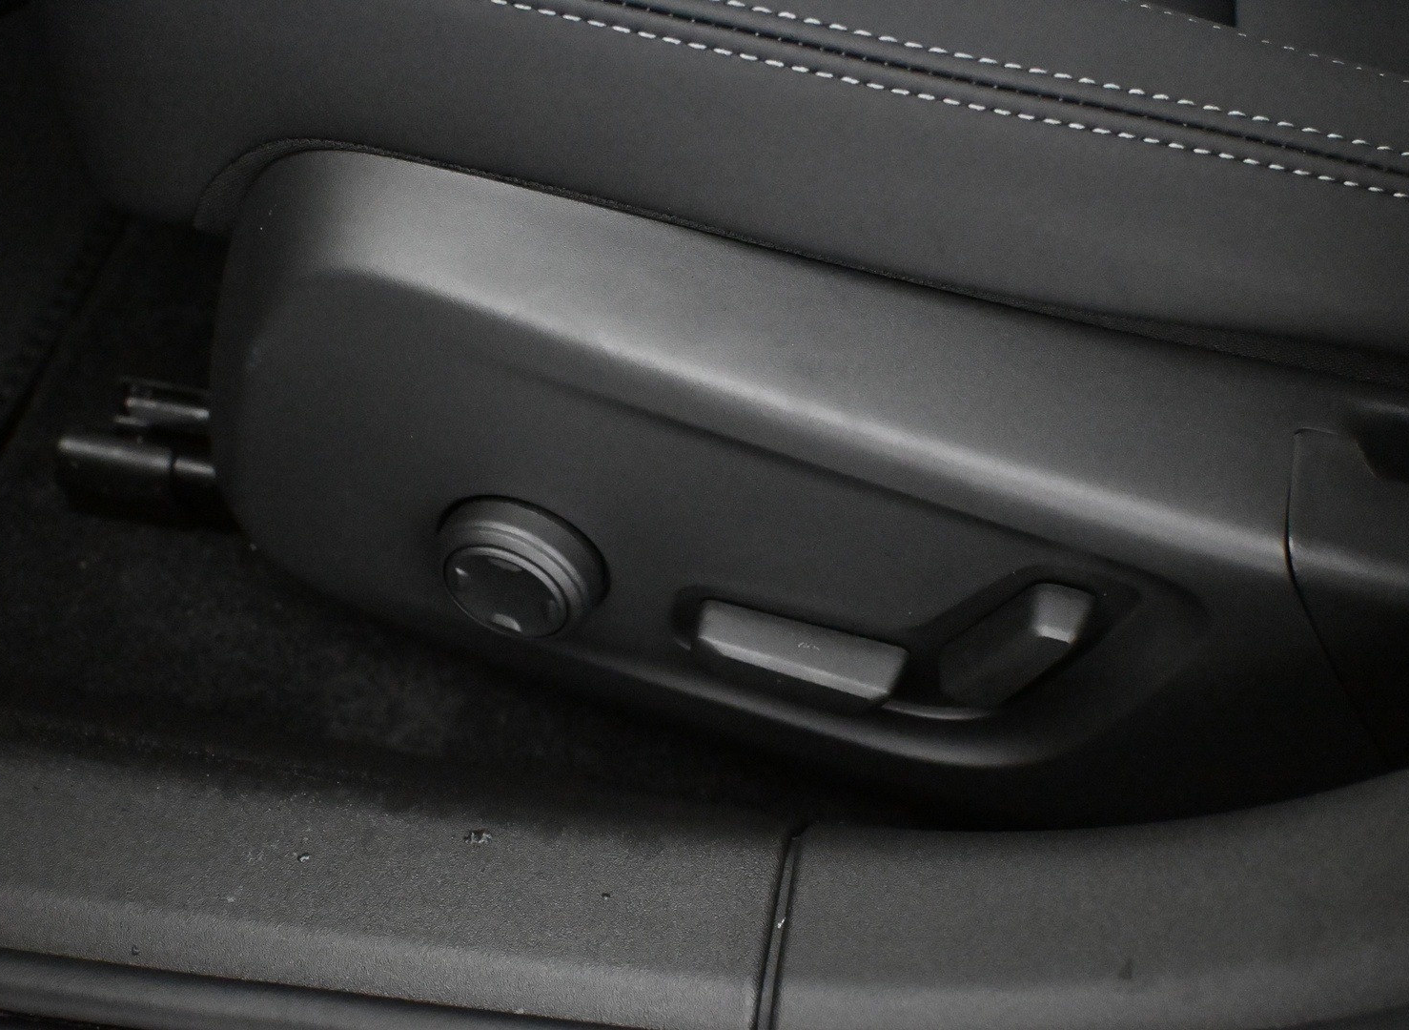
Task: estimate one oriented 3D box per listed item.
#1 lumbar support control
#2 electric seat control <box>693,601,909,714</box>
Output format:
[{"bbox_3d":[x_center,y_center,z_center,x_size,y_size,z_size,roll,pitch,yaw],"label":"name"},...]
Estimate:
[{"bbox_3d":[-0.057,0.019,0.529,0.053,0.053,0.015,17,50,9],"label":"lumbar support control"},{"bbox_3d":[0.028,0.042,0.513,0.063,0.015,0.018,14,49,6],"label":"electric seat control"}]

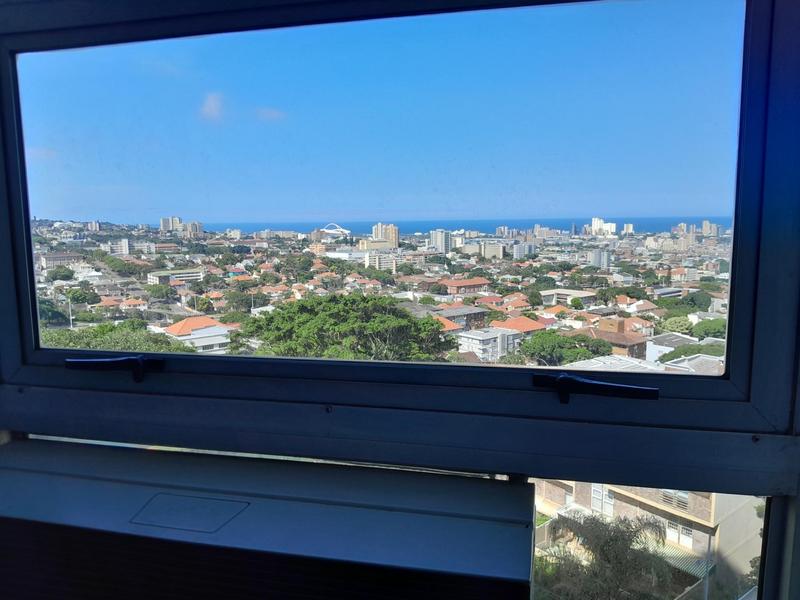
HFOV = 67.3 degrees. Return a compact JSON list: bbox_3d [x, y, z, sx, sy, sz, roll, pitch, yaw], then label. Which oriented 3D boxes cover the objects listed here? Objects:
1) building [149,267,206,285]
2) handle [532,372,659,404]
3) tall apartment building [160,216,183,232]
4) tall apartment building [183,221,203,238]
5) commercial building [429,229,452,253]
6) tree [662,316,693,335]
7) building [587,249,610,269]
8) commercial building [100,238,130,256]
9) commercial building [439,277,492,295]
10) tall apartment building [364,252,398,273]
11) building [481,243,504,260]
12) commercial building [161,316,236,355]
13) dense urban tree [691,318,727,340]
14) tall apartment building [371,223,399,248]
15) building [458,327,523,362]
[{"bbox_3d":[-170.740,-18.183,458.930,38.000,10.300,14.000,-7,10,-37],"label":"building"},{"bbox_3d":[0.199,0.090,0.620,0.120,0.028,0.040,1,8,13],"label":"handle"},{"bbox_3d":[-511.131,-169.282,1346.324,42.700,34.622,19.215,-4,8,-20],"label":"tall apartment building"},{"bbox_3d":[-690.630,-233.650,2000.000,60.000,57.000,36.000,-2,8,-10],"label":"tall apartment building"},{"bbox_3d":[53.478,-75.326,784.580,27.162,32.827,12.223,7,11,44],"label":"commercial building"},{"bbox_3d":[82.200,8.000,178.000,8.500,7.000,8.200,1,8,15],"label":"tree"},{"bbox_3d":[350.160,-73.210,1060.000,38.000,36.000,24.000,2,8,20],"label":"building"},{"bbox_3d":[-312.480,-57.990,660.000,28.000,17.000,15.000,-3,8,-18],"label":"commercial building"},{"bbox_3d":[45.947,-10.164,427.417,34.538,9.257,14.506,-5,9,-28],"label":"commercial building"},{"bbox_3d":[-21.240,-42.720,690.000,37.000,22.000,15.000,0,8,8],"label":"tall apartment building"},{"bbox_3d":[115.492,-61.828,748.625,27.407,21.303,12.333,4,9,30],"label":"building"},{"bbox_3d":[-56.720,10.040,170.000,16.000,9.500,15.000,-7,10,-39],"label":"commercial building"},{"bbox_3d":[109.359,10.946,211.104,11.500,8.000,11.000,-5,9,-27],"label":"dense urban tree"},{"bbox_3d":[-33.780,-149.110,1400.000,48.000,60.000,32.000,2,8,20],"label":"tall apartment building"},{"bbox_3d":[30.862,15.313,209.182,15.973,7.926,13.577,-5,9,-30],"label":"building"}]

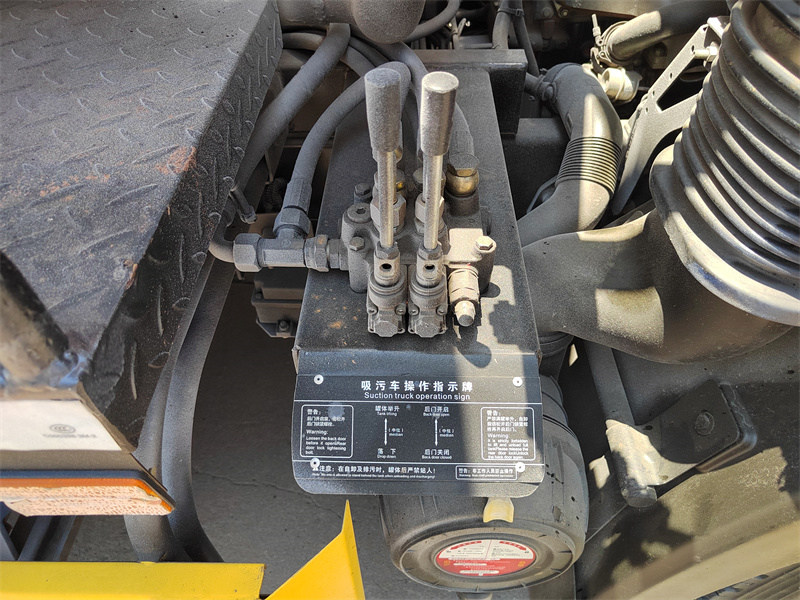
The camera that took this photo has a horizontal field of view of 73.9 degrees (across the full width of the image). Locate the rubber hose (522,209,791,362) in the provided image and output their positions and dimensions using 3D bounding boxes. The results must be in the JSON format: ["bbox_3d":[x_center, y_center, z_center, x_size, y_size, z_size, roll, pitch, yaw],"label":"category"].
[{"bbox_3d":[0.300,-0.025,0.650,0.310,0.170,0.180,1,46,1],"label":"rubber hose"}]

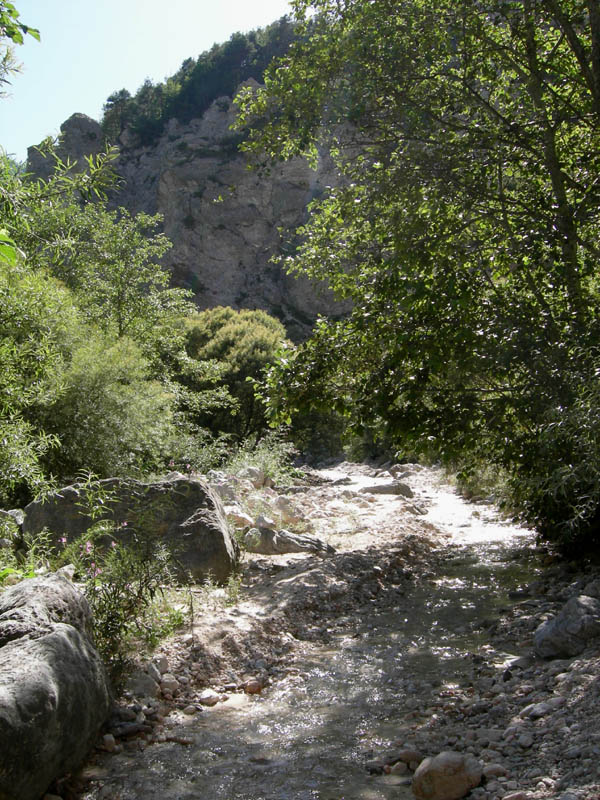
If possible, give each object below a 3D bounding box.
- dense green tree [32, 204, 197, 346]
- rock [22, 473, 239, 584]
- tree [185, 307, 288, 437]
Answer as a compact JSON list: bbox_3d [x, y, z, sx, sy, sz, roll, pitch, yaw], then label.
[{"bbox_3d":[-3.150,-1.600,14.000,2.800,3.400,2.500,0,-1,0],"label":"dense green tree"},{"bbox_3d":[-1.520,1.100,7.500,1.900,0.920,1.200,0,-1,0],"label":"rock"},{"bbox_3d":[-1.550,-0.600,20.000,2.600,3.300,2.500,0,-1,0],"label":"tree"}]

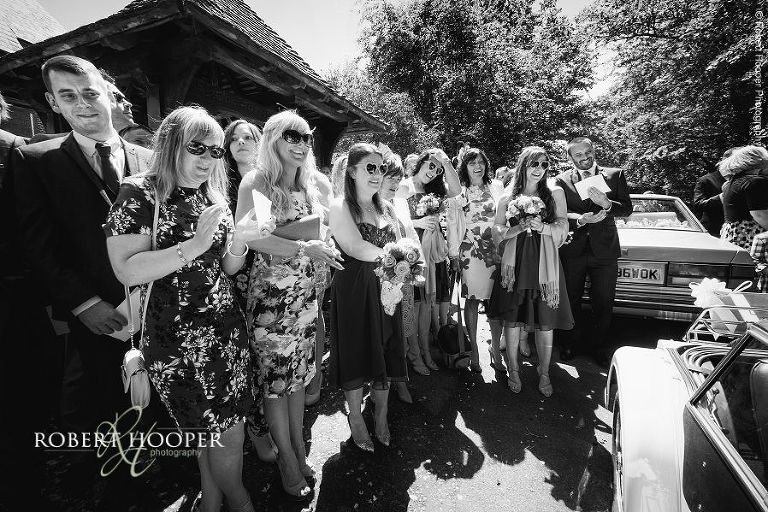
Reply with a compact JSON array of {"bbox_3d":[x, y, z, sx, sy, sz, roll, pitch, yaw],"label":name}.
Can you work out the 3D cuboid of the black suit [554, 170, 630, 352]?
[{"bbox_3d":[1.713,0.079,2.642,0.580,1.581,0.400,6,12,30],"label":"black suit"}]

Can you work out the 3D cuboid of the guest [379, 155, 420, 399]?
[{"bbox_3d":[0.104,0.185,2.156,0.460,1.630,0.400,-7,10,-40],"label":"guest"}]

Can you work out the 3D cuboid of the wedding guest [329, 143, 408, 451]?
[{"bbox_3d":[-0.079,0.243,1.733,0.460,1.660,0.460,-6,10,-38],"label":"wedding guest"}]

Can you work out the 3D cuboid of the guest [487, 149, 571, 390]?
[{"bbox_3d":[1.000,0.136,2.184,0.560,1.677,0.460,3,11,14],"label":"guest"}]

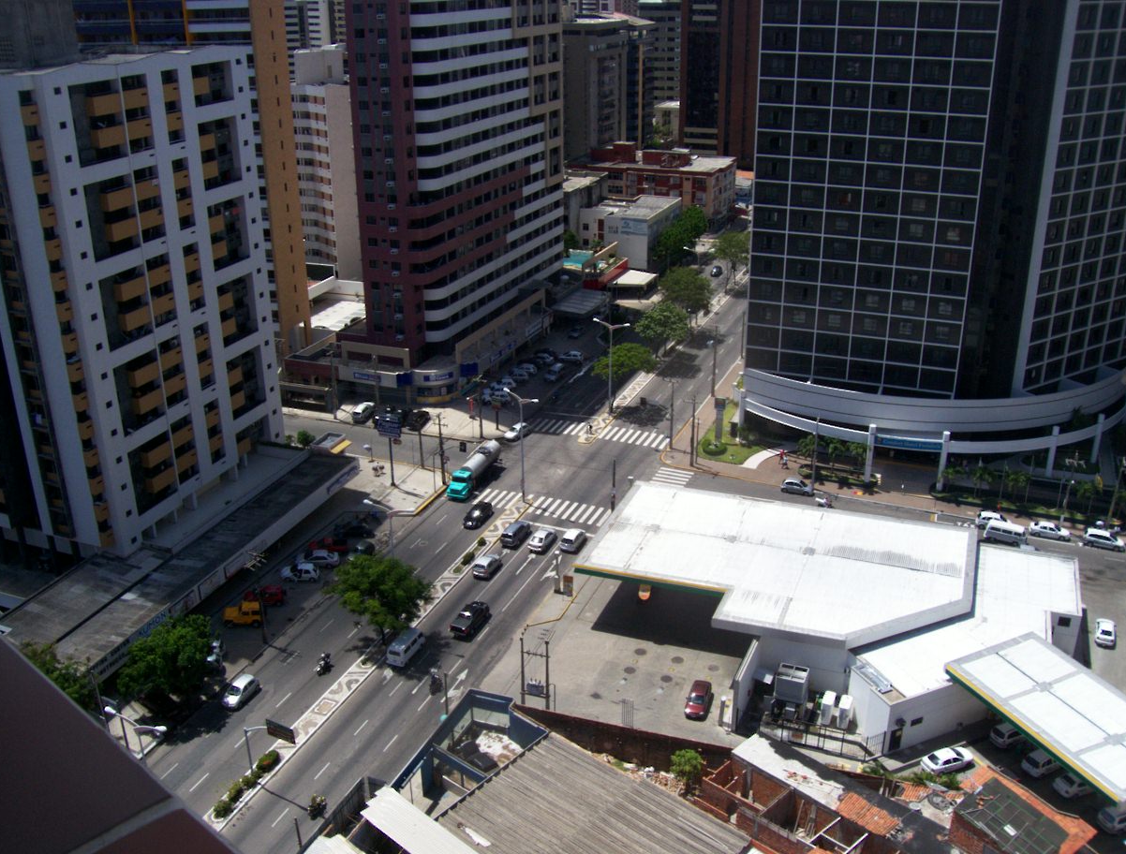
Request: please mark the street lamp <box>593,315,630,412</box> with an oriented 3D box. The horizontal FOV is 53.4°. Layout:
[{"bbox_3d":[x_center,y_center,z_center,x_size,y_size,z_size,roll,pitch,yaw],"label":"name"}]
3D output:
[{"bbox_3d":[6.533,-7.970,153.296,5.000,13.075,0.350,8,23,20],"label":"street lamp"}]

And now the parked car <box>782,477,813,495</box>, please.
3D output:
[{"bbox_3d":[27.389,6.961,130.439,3.850,1.520,1.680,8,23,22],"label":"parked car"}]

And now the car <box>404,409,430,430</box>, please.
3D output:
[{"bbox_3d":[-20.160,-1.060,155.230,1.720,1.450,4.300,6,24,16],"label":"car"}]

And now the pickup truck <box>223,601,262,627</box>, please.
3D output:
[{"bbox_3d":[-31.070,18.270,108.790,4.000,1.950,1.850,0,23,0],"label":"pickup truck"}]

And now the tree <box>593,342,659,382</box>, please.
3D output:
[{"bbox_3d":[7.880,-6.660,157.450,9.200,9.500,8.800,9,25,21],"label":"tree"}]

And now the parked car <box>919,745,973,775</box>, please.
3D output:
[{"bbox_3d":[30.510,26.160,88.720,4.400,1.430,1.720,-9,24,-20],"label":"parked car"}]

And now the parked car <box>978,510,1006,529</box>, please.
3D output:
[{"bbox_3d":[46.842,10.245,121.459,3.900,1.470,1.660,9,25,21],"label":"parked car"}]

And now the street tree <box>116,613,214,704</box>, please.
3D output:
[{"bbox_3d":[-33.870,20.490,95.400,9.200,8.200,9.800,9,25,21],"label":"street tree"}]

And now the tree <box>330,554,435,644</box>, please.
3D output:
[{"bbox_3d":[-16.243,16.048,100.112,9.300,8.400,9.300,0,23,0],"label":"tree"}]

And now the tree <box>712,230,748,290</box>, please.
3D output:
[{"bbox_3d":[31.550,-31.420,213.910,8.200,11.000,8.200,9,25,21],"label":"tree"}]

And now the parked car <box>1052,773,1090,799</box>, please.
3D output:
[{"bbox_3d":[38.181,25.886,82.227,4.150,1.430,1.680,-10,23,-22],"label":"parked car"}]

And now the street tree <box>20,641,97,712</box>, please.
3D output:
[{"bbox_3d":[-40.344,21.350,89.305,6.600,6.800,6.600,7,23,20],"label":"street tree"}]

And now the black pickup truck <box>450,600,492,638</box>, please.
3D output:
[{"bbox_3d":[-8.519,17.732,104.144,1.800,1.770,5.200,7,23,20],"label":"black pickup truck"}]

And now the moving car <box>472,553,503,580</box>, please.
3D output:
[{"bbox_3d":[-7.546,14.002,113.895,1.700,1.520,4.150,7,23,20],"label":"moving car"}]

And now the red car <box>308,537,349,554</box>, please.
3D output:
[{"bbox_3d":[-25.430,12.680,122.660,4.400,1.500,1.660,2,23,7],"label":"red car"}]

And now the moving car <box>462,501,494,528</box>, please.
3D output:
[{"bbox_3d":[-9.358,9.653,124.047,1.730,1.460,4.450,9,25,21],"label":"moving car"}]

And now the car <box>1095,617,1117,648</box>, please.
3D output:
[{"bbox_3d":[51.190,19.070,105.420,1.680,1.430,4.000,10,25,23],"label":"car"}]

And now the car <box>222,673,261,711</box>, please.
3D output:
[{"bbox_3d":[-27.073,22.276,94.265,1.660,1.460,3.900,9,25,21],"label":"car"}]

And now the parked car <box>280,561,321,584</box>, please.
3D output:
[{"bbox_3d":[-27.550,15.220,116.690,3.800,1.450,1.620,0,23,0],"label":"parked car"}]

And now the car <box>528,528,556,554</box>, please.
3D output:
[{"bbox_3d":[-2.280,12.380,122.980,1.660,1.430,4.150,9,25,21],"label":"car"}]

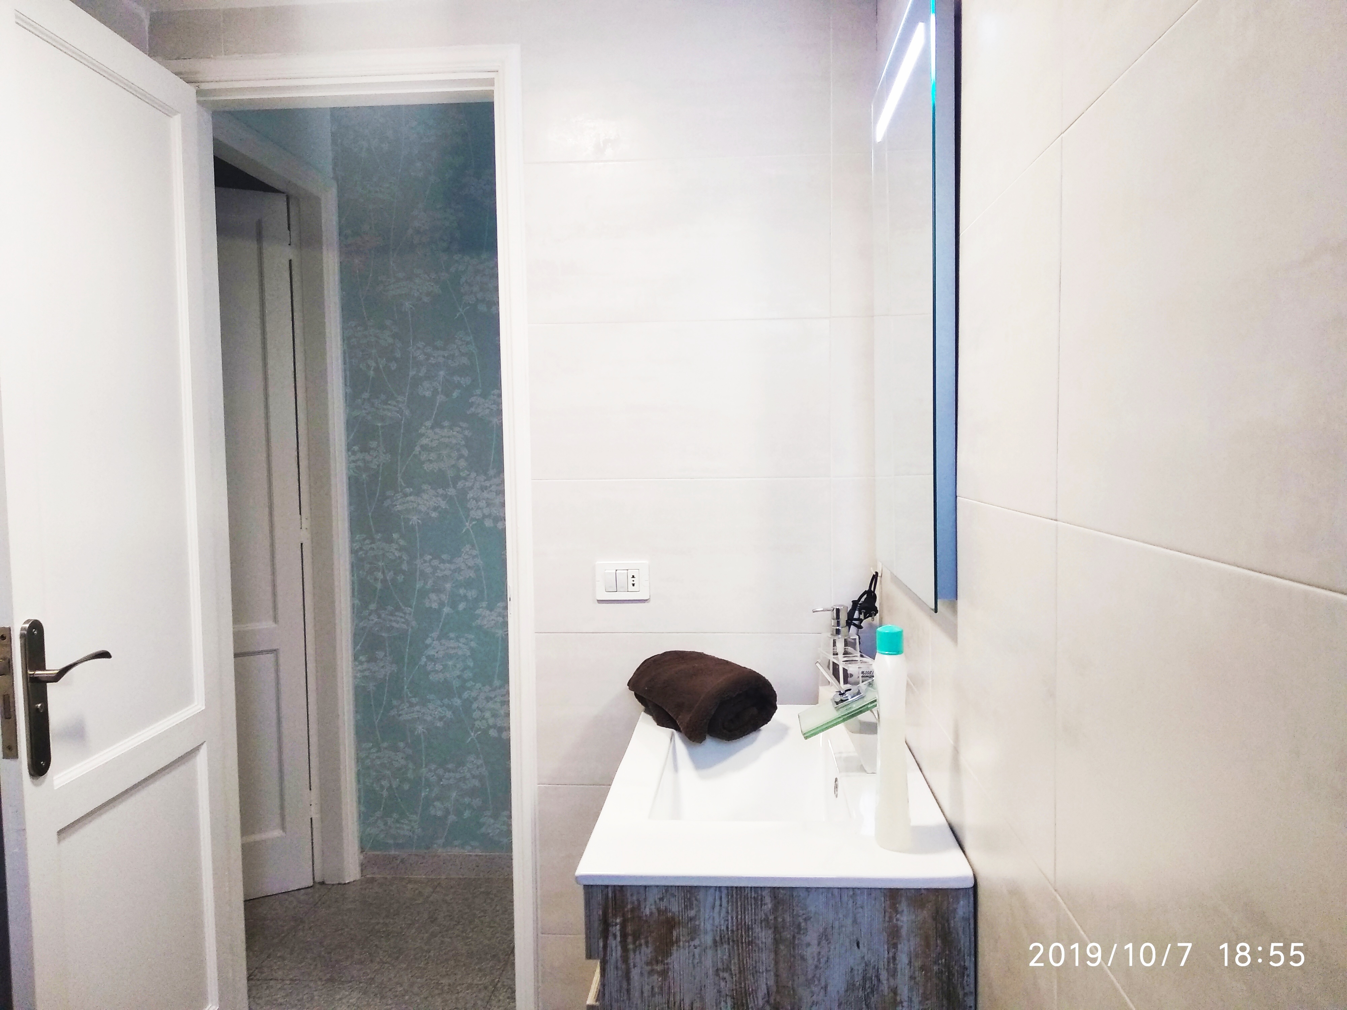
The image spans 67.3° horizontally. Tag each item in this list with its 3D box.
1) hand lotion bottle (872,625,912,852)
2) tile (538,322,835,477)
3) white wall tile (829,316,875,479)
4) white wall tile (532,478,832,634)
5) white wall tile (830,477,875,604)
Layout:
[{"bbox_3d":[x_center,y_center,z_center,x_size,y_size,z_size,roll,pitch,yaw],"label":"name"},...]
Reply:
[{"bbox_3d":[0.271,0.286,1.252,0.043,0.267,0.080,0,3,4],"label":"hand lotion bottle"},{"bbox_3d":[0.001,-0.204,1.968,0.606,0.304,0.010,0,3,4],"label":"tile"},{"bbox_3d":[0.347,-0.207,1.941,0.088,0.304,0.010,0,3,4],"label":"white wall tile"},{"bbox_3d":[0.005,0.101,1.986,0.606,0.304,0.010,0,3,4],"label":"white wall tile"},{"bbox_3d":[0.351,0.099,1.959,0.088,0.304,0.010,0,3,4],"label":"white wall tile"}]

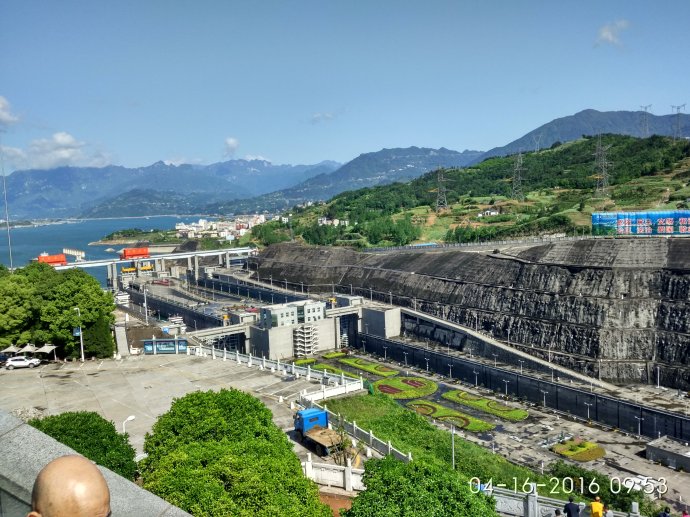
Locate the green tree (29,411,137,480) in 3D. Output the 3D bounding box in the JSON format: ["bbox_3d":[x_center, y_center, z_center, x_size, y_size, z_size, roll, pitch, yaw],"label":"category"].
[{"bbox_3d":[-14.654,11.880,33.500,5.700,6.600,5.700,-5,6,-25],"label":"green tree"}]

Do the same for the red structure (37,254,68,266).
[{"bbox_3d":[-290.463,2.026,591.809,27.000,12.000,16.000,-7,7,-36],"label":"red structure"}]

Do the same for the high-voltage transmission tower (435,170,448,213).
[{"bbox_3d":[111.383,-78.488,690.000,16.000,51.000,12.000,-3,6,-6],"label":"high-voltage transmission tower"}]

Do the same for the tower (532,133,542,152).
[{"bbox_3d":[434.719,-261.961,1350.000,20.000,45.000,10.000,-3,6,0],"label":"tower"}]

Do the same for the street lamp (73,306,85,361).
[{"bbox_3d":[-36.556,10.493,82.000,1.400,7.600,0.600,-6,7,-32],"label":"street lamp"}]

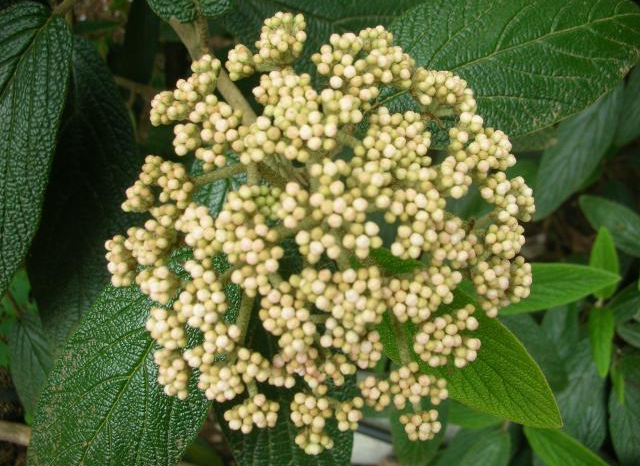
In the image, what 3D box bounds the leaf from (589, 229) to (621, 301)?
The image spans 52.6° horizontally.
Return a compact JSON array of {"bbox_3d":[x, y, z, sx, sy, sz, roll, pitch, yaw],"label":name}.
[{"bbox_3d":[0.180,0.019,0.410,0.021,0.048,0.011,2,7,15],"label":"leaf"}]

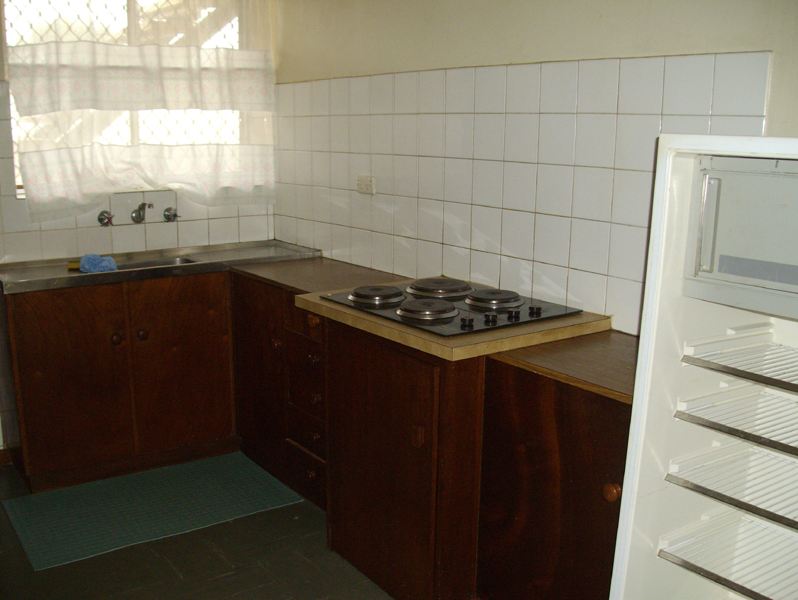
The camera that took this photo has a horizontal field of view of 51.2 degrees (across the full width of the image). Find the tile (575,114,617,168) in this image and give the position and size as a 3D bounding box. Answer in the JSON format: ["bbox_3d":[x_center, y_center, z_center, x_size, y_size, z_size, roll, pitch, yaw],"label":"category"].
[{"bbox_3d":[0.567,-0.457,2.388,0.008,0.151,0.151,-8,15,-36],"label":"tile"}]

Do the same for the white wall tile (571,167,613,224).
[{"bbox_3d":[0.567,-0.309,2.419,0.008,0.151,0.151,-8,15,-36],"label":"white wall tile"}]

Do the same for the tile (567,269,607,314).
[{"bbox_3d":[0.570,-0.019,2.496,0.010,0.133,0.150,-8,15,-36],"label":"tile"}]

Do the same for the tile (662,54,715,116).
[{"bbox_3d":[0.716,-0.529,2.052,0.010,0.148,0.148,-8,14,-35],"label":"tile"}]

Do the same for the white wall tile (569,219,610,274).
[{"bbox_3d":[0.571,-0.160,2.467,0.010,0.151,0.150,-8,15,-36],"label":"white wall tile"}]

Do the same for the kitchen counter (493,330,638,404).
[{"bbox_3d":[0.579,0.164,2.115,0.464,0.020,0.486,-8,15,-36],"label":"kitchen counter"}]

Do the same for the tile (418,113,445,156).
[{"bbox_3d":[0.117,-0.572,2.901,0.010,0.148,0.148,-8,14,-35],"label":"tile"}]

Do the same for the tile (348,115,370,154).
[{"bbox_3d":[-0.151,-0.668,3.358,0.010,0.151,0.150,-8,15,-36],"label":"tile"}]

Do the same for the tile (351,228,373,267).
[{"bbox_3d":[-0.158,-0.222,3.499,0.010,0.152,0.152,-8,14,-35],"label":"tile"}]

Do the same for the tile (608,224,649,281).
[{"bbox_3d":[0.660,-0.134,2.348,0.010,0.151,0.150,-8,15,-36],"label":"tile"}]

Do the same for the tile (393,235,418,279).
[{"bbox_3d":[0.026,-0.169,3.252,0.010,0.152,0.152,-8,14,-35],"label":"tile"}]

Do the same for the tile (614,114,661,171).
[{"bbox_3d":[0.643,-0.425,2.236,0.010,0.150,0.150,-8,14,-35],"label":"tile"}]

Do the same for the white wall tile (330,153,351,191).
[{"bbox_3d":[-0.242,-0.540,3.503,0.010,0.151,0.150,-8,15,-36],"label":"white wall tile"}]

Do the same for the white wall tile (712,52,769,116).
[{"bbox_3d":[0.828,-0.521,2.014,0.010,0.152,0.152,-8,14,-35],"label":"white wall tile"}]

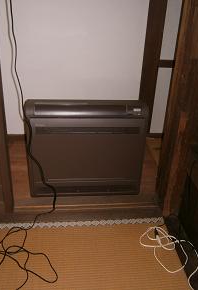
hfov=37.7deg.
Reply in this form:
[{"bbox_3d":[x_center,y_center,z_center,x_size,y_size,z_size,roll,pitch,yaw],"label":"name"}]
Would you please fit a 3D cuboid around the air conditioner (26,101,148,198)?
[{"bbox_3d":[-0.080,0.015,1.827,0.700,0.590,0.200,0,25,-7],"label":"air conditioner"}]

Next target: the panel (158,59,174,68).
[{"bbox_3d":[0.575,-0.692,2.479,0.150,0.063,0.030,0,25,-7],"label":"panel"}]

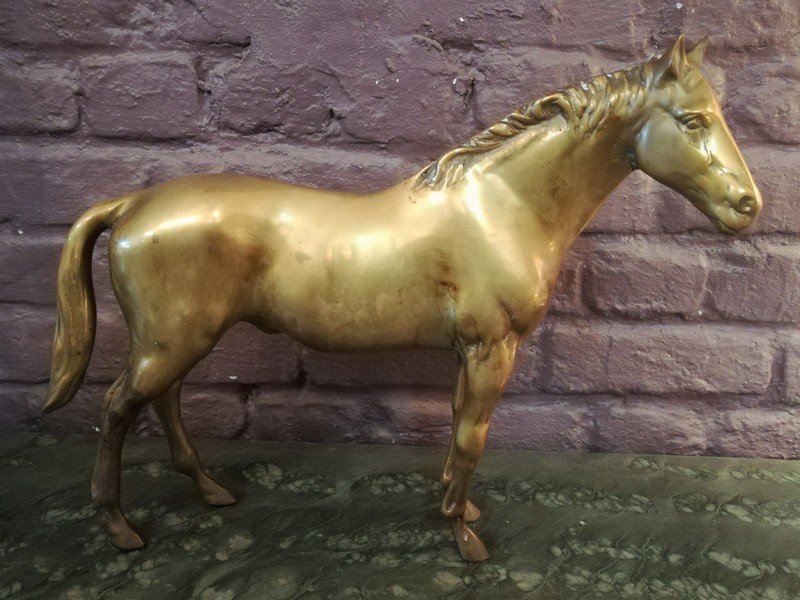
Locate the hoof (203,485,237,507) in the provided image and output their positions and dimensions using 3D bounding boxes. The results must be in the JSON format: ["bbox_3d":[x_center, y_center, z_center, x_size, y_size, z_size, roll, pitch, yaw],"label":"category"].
[{"bbox_3d":[-0.153,0.163,0.508,0.028,0.014,0.018,1,13,2],"label":"hoof"}]

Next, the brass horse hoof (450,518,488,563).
[{"bbox_3d":[0.053,0.174,0.445,0.025,0.026,0.020,4,13,14],"label":"brass horse hoof"}]

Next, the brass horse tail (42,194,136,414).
[{"bbox_3d":[-0.230,0.007,0.441,0.086,0.165,0.030,1,13,2],"label":"brass horse tail"}]

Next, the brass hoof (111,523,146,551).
[{"bbox_3d":[-0.204,0.175,0.451,0.027,0.016,0.018,1,13,2],"label":"brass hoof"}]

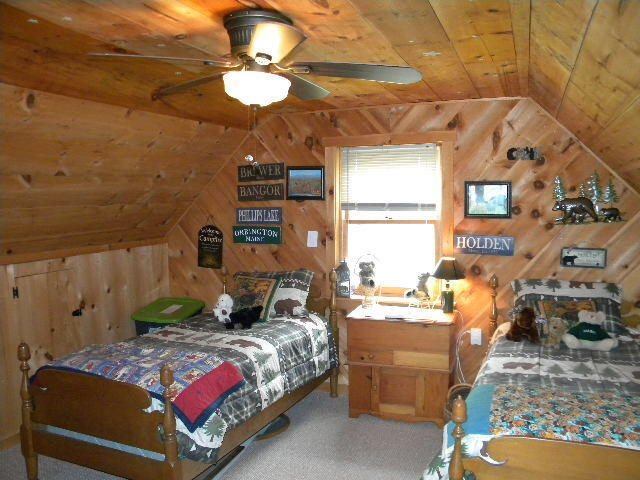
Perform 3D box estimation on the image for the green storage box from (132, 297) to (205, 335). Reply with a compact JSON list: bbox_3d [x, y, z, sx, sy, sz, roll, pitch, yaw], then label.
[{"bbox_3d":[-1.237,0.766,4.298,0.450,0.380,0.580,0,6,10],"label":"green storage box"}]

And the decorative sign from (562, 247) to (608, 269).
[{"bbox_3d":[1.762,0.121,3.455,0.275,0.128,0.020,2,6,22],"label":"decorative sign"}]

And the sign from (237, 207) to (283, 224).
[{"bbox_3d":[-0.526,-0.210,4.524,0.449,0.137,0.020,2,6,22],"label":"sign"}]

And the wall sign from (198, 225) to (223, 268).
[{"bbox_3d":[-0.997,0.063,4.746,0.266,0.402,0.015,2,6,22],"label":"wall sign"}]

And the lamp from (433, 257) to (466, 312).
[{"bbox_3d":[0.953,0.337,3.842,0.236,0.402,0.236,2,6,22],"label":"lamp"}]

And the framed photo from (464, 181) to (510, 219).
[{"bbox_3d":[1.233,-0.292,3.793,0.325,0.268,0.025,2,6,22],"label":"framed photo"}]

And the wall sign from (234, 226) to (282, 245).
[{"bbox_3d":[-0.548,-0.041,4.549,0.479,0.153,0.020,2,6,22],"label":"wall sign"}]

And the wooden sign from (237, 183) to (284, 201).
[{"bbox_3d":[-0.508,-0.410,4.497,0.450,0.136,0.020,2,6,22],"label":"wooden sign"}]

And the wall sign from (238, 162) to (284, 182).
[{"bbox_3d":[-0.481,-0.555,4.274,0.430,0.136,0.020,2,6,22],"label":"wall sign"}]

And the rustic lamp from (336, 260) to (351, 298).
[{"bbox_3d":[0.186,0.307,4.103,0.090,0.280,0.090,2,6,22],"label":"rustic lamp"}]

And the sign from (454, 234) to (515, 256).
[{"bbox_3d":[1.176,0.041,3.680,0.405,0.137,0.020,2,6,22],"label":"sign"}]

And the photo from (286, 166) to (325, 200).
[{"bbox_3d":[-0.114,-0.471,4.326,0.349,0.283,0.025,2,6,22],"label":"photo"}]

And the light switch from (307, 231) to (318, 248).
[{"bbox_3d":[-0.058,-0.006,4.170,0.078,0.122,0.013,2,6,22],"label":"light switch"}]

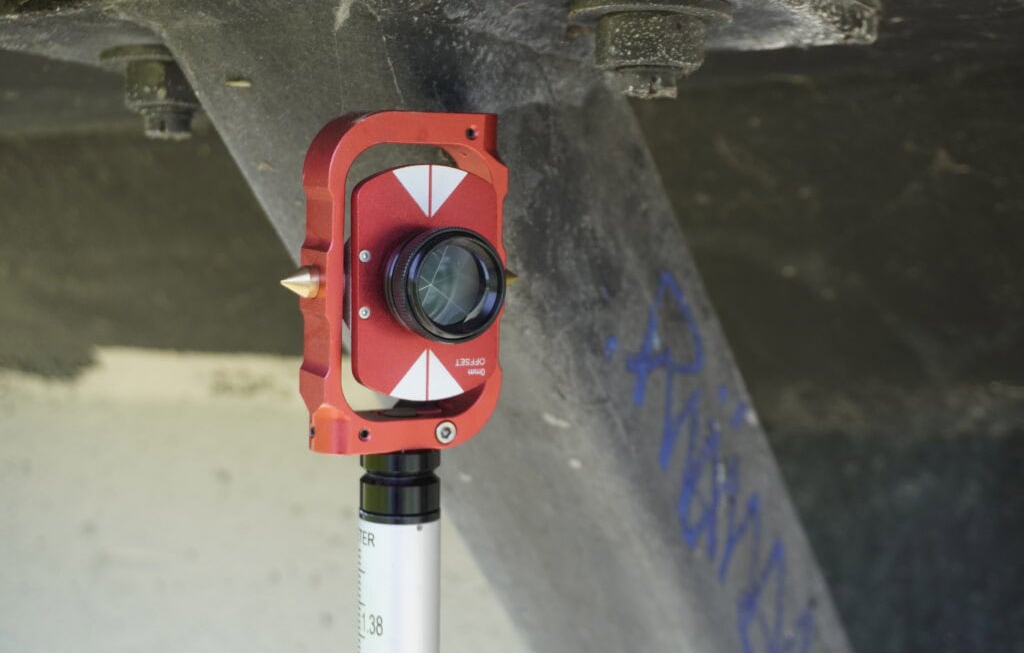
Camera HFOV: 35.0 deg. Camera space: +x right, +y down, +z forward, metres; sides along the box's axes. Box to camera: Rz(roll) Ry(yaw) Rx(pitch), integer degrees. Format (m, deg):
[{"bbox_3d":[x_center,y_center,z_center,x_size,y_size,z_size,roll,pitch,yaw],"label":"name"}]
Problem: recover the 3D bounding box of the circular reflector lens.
[{"bbox_3d":[-0.020,-0.012,0.462,0.033,0.033,0.017,-1,5,-26],"label":"circular reflector lens"}]

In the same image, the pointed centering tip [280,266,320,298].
[{"bbox_3d":[-0.063,-0.013,0.475,0.011,0.010,0.010,-2,6,-26],"label":"pointed centering tip"}]

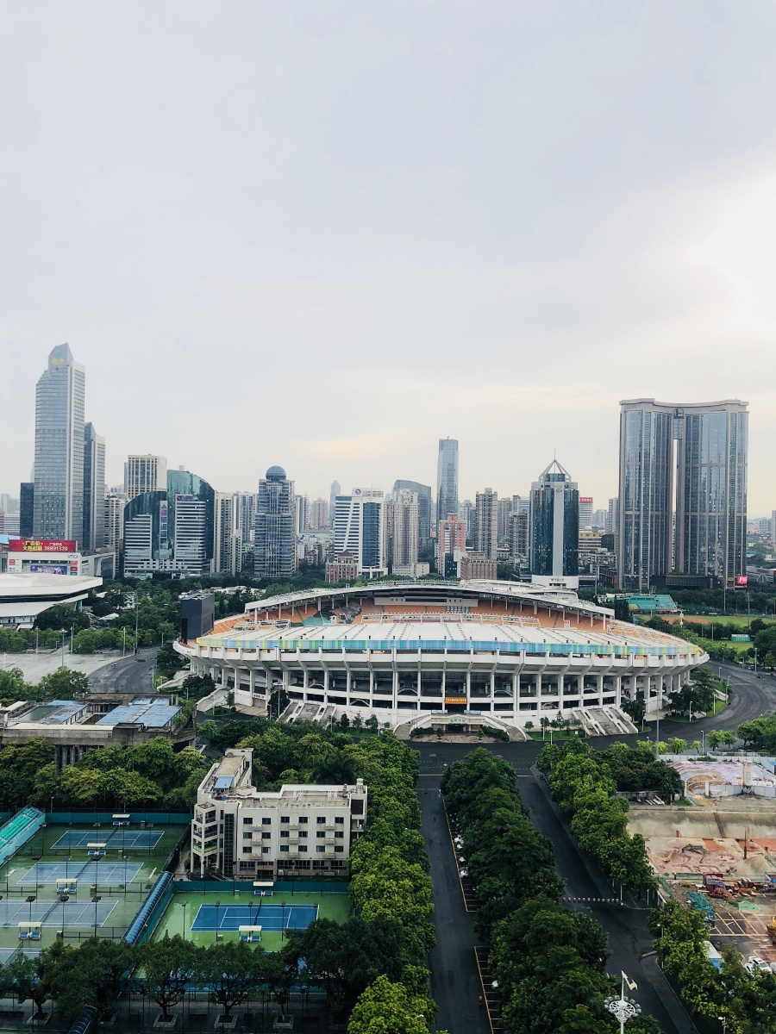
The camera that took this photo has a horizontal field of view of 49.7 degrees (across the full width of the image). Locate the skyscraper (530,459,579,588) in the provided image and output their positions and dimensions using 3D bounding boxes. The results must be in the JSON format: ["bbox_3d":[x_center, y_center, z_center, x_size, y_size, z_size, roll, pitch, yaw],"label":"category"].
[{"bbox_3d":[173.050,11.210,868.010,46.000,141.000,43.000,1,0,-1],"label":"skyscraper"}]

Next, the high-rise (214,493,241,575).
[{"bbox_3d":[-169.600,25.030,885.020,25.000,101.000,22.000,1,0,-1],"label":"high-rise"}]

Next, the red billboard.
[{"bbox_3d":[-324.350,27.350,787.020,62.300,10.900,3.000,1,0,-1],"label":"red billboard"}]

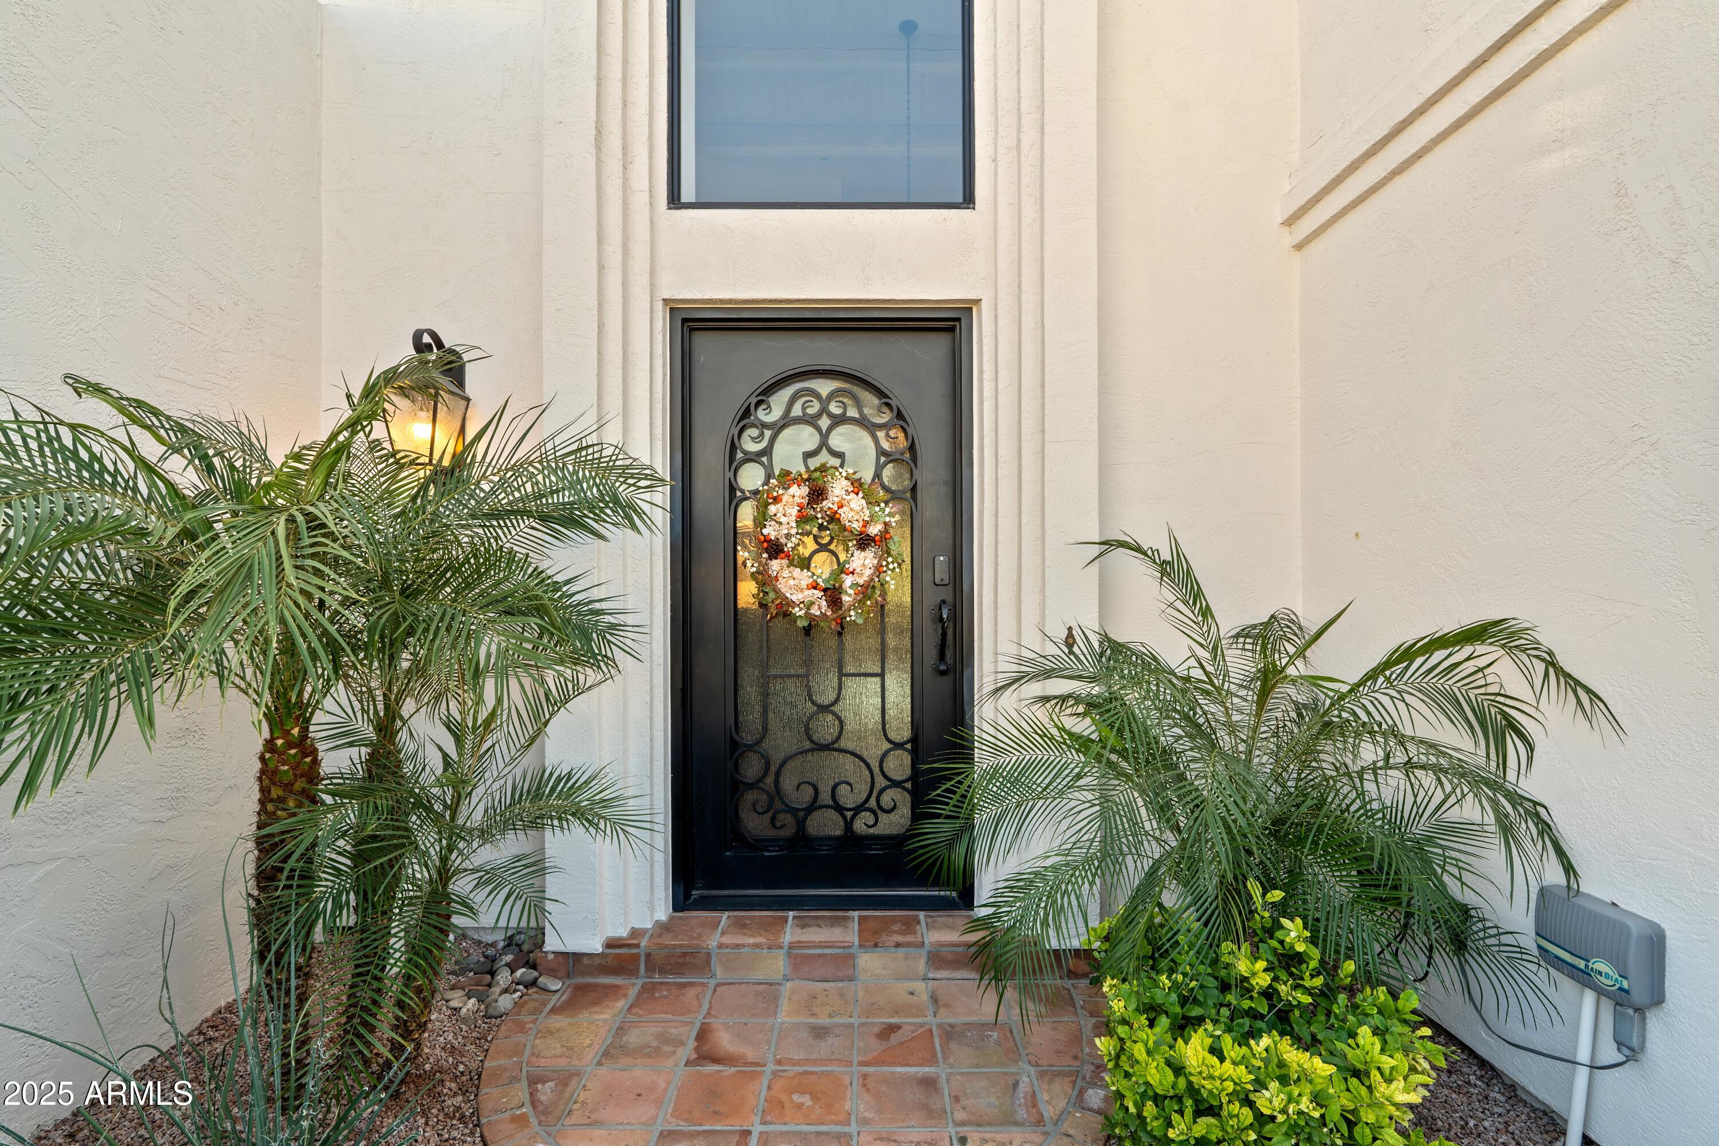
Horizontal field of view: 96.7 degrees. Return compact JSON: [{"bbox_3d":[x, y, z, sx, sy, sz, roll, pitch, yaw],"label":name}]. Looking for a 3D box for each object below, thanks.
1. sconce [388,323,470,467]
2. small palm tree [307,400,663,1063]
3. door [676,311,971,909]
[{"bbox_3d":[-1.418,-0.558,2.530,0.180,0.480,0.260,0,0,0],"label":"sconce"},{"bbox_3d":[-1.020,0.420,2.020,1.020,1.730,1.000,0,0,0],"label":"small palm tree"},{"bbox_3d":[-0.128,0.127,2.690,1.035,2.070,0.150,0,0,0],"label":"door"}]

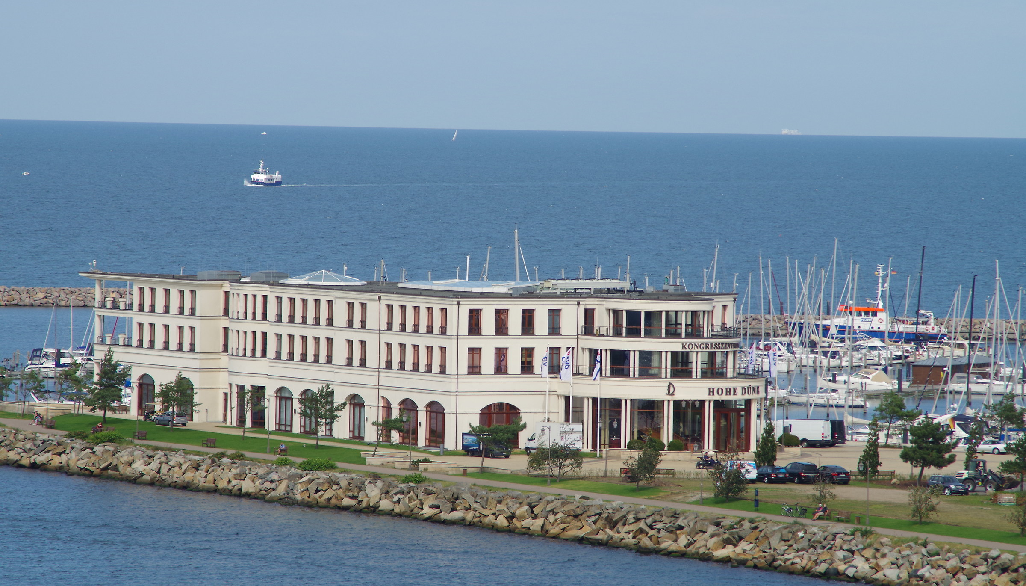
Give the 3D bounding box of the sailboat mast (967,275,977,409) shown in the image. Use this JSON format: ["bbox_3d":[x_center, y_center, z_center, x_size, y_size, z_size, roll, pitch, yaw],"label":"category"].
[{"bbox_3d":[50.943,5.884,640.000,0.300,15.714,0.250,3,2,0],"label":"sailboat mast"}]

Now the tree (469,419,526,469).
[{"bbox_3d":[-1.412,13.771,519.992,5.210,4.750,4.950,1,2,0],"label":"tree"}]

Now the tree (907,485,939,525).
[{"bbox_3d":[32.938,16.996,462.470,2.580,3.190,2.580,1,2,0],"label":"tree"}]

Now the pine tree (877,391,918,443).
[{"bbox_3d":[38.315,12.514,574.461,4.240,5.310,4.240,1,2,0],"label":"pine tree"}]

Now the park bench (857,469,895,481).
[{"bbox_3d":[32.564,16.379,519.128,3.750,0.850,0.650,1,2,-16],"label":"park bench"}]

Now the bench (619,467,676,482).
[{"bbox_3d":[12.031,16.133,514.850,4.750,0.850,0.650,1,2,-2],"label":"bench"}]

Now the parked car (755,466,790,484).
[{"bbox_3d":[23.749,16.581,527.371,1.780,1.460,4.620,0,2,-21],"label":"parked car"}]

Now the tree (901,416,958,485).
[{"bbox_3d":[37.946,14.483,525.590,5.126,6.261,4.870,1,2,0],"label":"tree"}]

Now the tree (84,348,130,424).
[{"bbox_3d":[-41.495,9.440,587.783,4.830,7.660,4.830,1,2,0],"label":"tree"}]

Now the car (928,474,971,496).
[{"bbox_3d":[38.968,17.131,515.003,1.880,1.700,4.620,0,2,-29],"label":"car"}]

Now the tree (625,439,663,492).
[{"bbox_3d":[11.564,15.238,511.054,3.418,4.699,3.247,1,2,0],"label":"tree"}]

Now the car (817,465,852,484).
[{"bbox_3d":[29.323,16.647,527.921,1.870,1.500,4.800,0,2,-20],"label":"car"}]

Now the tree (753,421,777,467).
[{"bbox_3d":[22.878,13.969,522.437,2.180,5.100,2.180,1,2,0],"label":"tree"}]

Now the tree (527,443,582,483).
[{"bbox_3d":[3.811,15.360,521.261,5.083,3.558,4.829,1,2,0],"label":"tree"}]

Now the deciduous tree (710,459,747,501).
[{"bbox_3d":[18.707,16.248,499.445,3.270,3.688,3.107,1,2,0],"label":"deciduous tree"}]

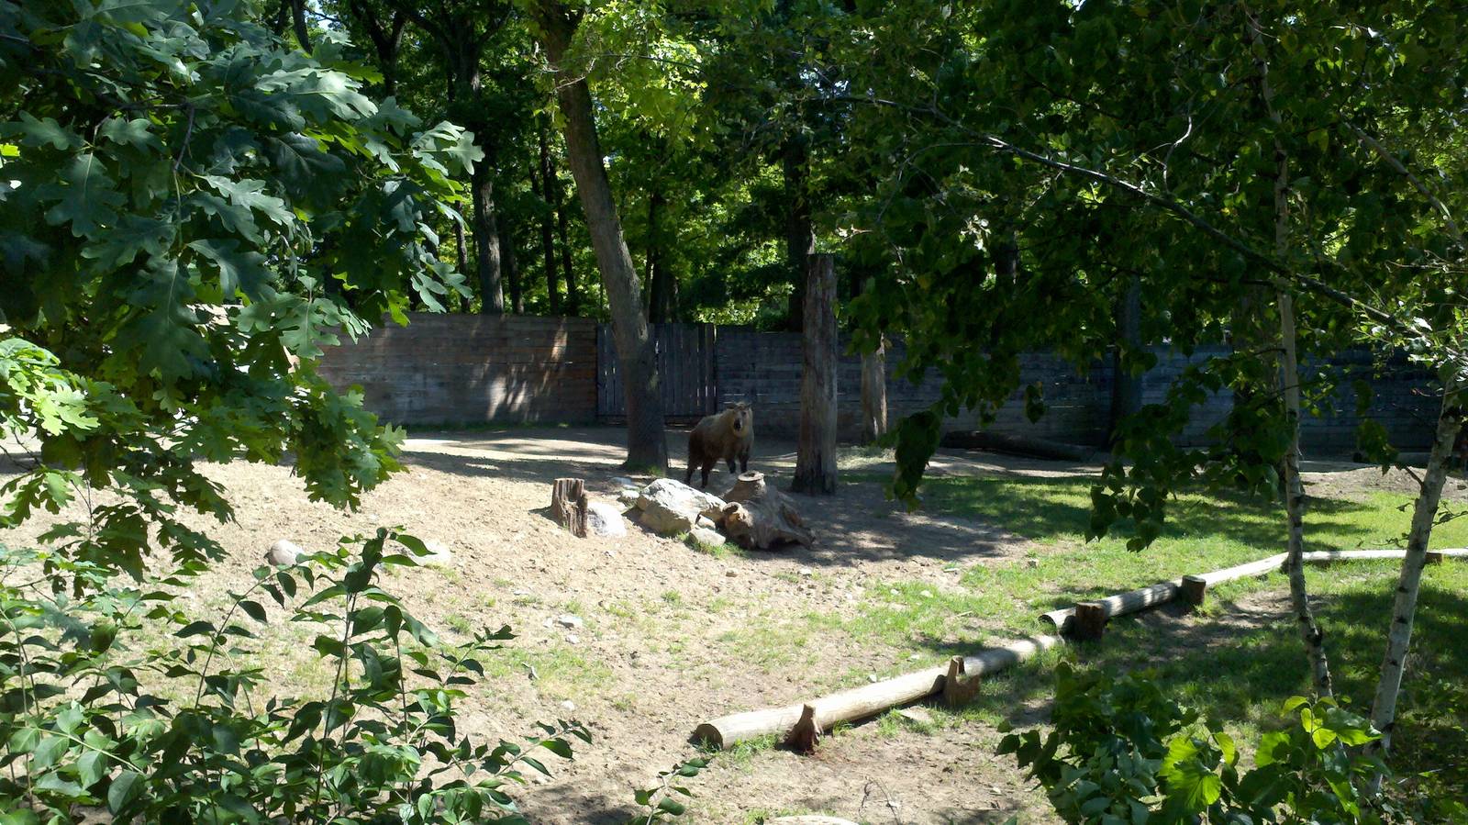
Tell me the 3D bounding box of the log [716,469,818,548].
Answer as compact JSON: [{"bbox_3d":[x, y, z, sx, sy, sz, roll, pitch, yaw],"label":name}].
[{"bbox_3d":[0.370,1.214,14.200,1.150,0.800,0.950,0,4,0],"label":"log"}]

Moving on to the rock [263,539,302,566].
[{"bbox_3d":[-4.936,1.547,12.800,0.420,0.270,0.360,0,4,0],"label":"rock"}]

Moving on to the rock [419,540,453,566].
[{"bbox_3d":[-3.288,1.534,12.800,0.420,0.260,0.340,0,4,0],"label":"rock"}]

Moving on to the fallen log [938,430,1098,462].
[{"bbox_3d":[5.066,0.628,21.150,3.000,0.400,0.420,5,7,36],"label":"fallen log"}]

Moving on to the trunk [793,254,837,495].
[{"bbox_3d":[1.160,-0.540,16.400,0.600,3.360,0.600,0,3,4],"label":"trunk"}]

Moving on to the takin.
[{"bbox_3d":[-0.225,0.501,17.000,0.600,1.200,1.550,-2,5,-30],"label":"takin"}]

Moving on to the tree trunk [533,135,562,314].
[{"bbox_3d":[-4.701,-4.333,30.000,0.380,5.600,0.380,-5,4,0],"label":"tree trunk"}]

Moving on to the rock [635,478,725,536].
[{"bbox_3d":[-0.651,1.189,14.400,1.050,0.550,0.750,-1,4,-14],"label":"rock"}]

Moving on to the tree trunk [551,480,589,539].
[{"bbox_3d":[-2.016,1.166,14.300,0.420,0.690,0.420,0,4,0],"label":"tree trunk"}]

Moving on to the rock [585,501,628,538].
[{"bbox_3d":[-1.552,1.321,14.300,0.480,0.360,0.420,0,4,0],"label":"rock"}]

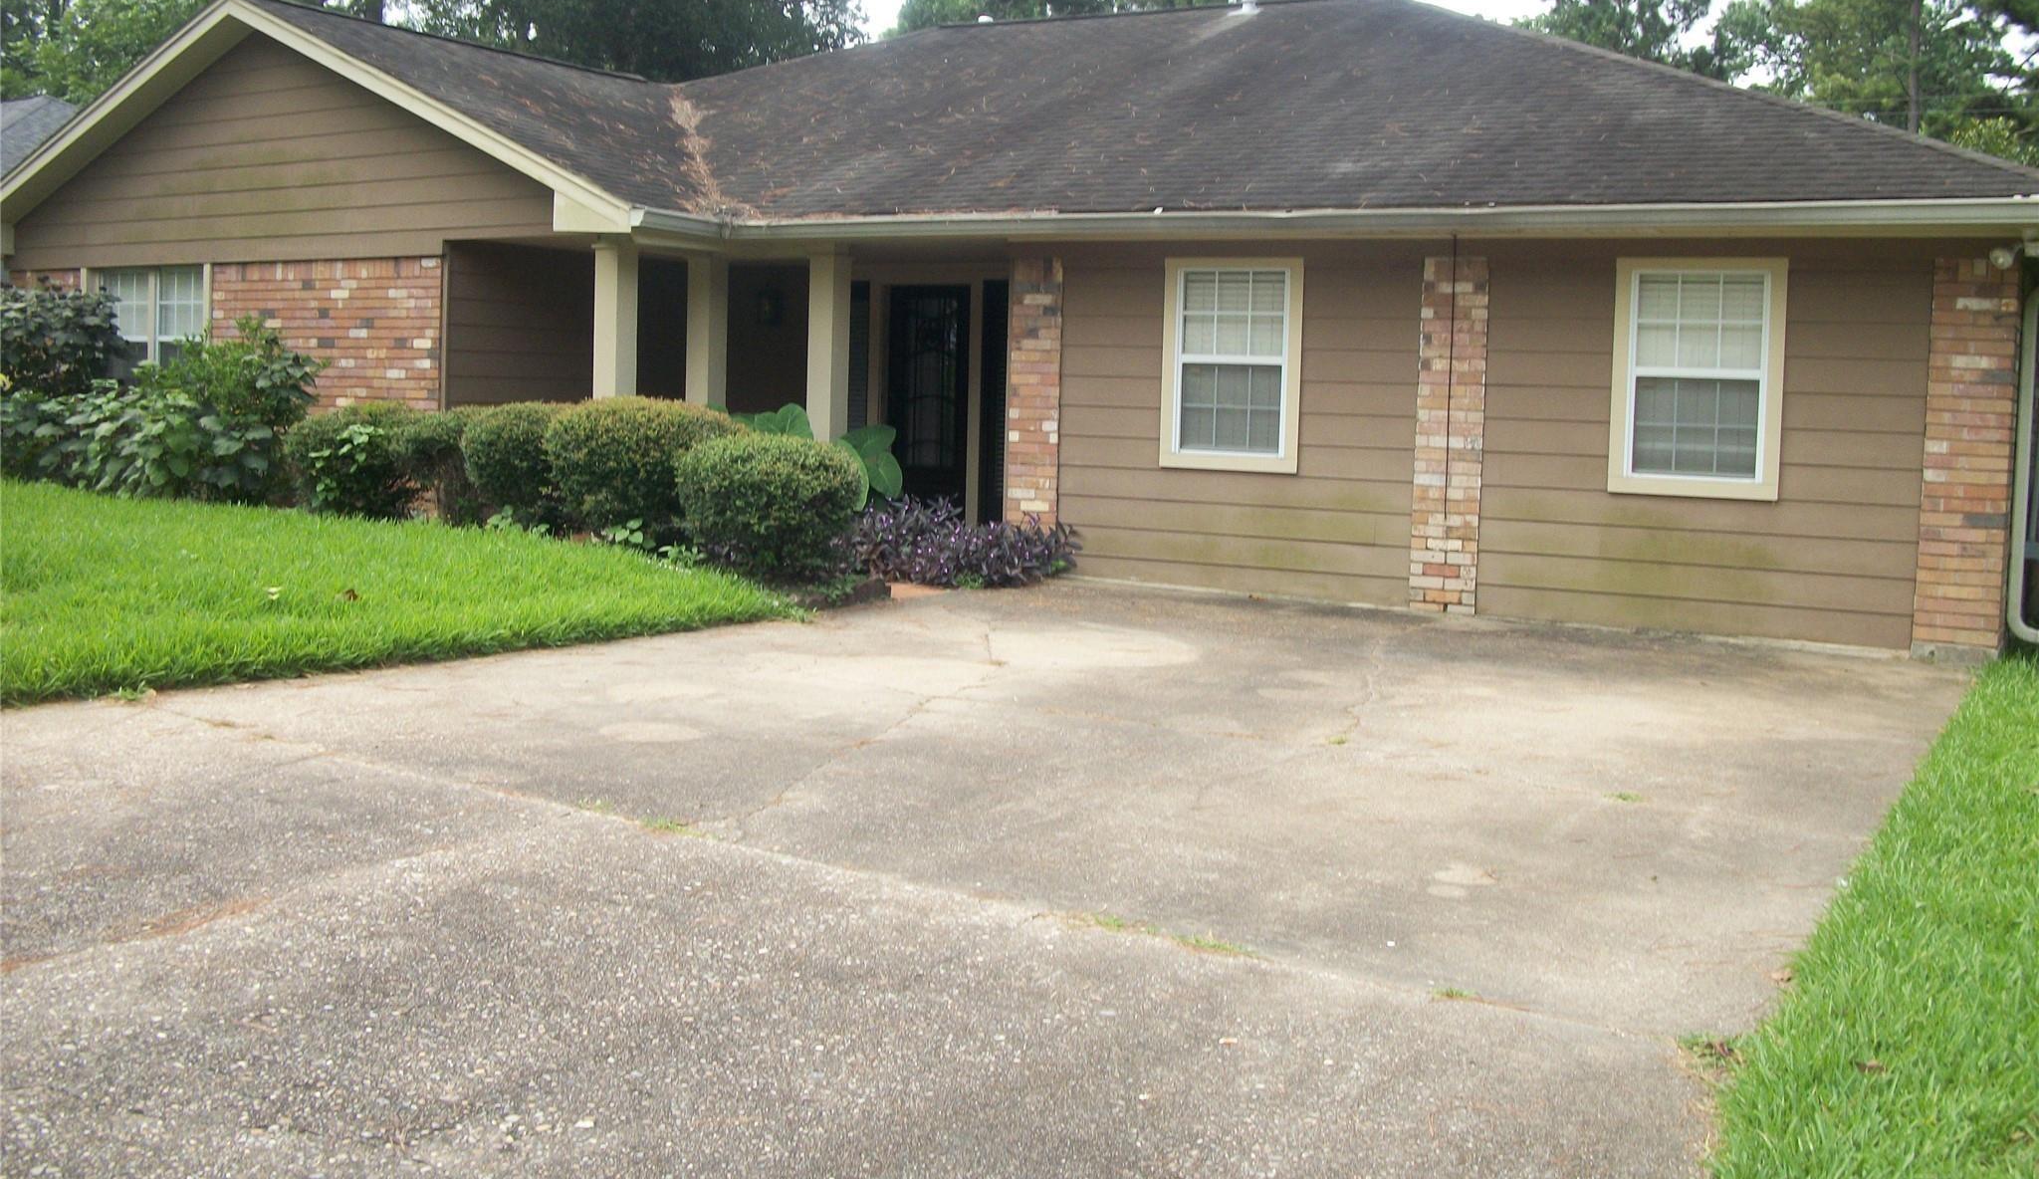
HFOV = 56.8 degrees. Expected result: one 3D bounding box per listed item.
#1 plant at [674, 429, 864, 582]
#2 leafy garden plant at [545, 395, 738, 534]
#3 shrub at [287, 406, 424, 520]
[{"bbox_3d":[-1.557,-0.512,11.698,1.150,0.940,1.100,2,6,0],"label":"plant"},{"bbox_3d":[-2.441,-0.783,12.211,1.220,0.940,1.120,2,6,0],"label":"leafy garden plant"},{"bbox_3d":[-4.761,-0.892,13.461,0.950,0.860,0.930,5,7,28],"label":"shrub"}]

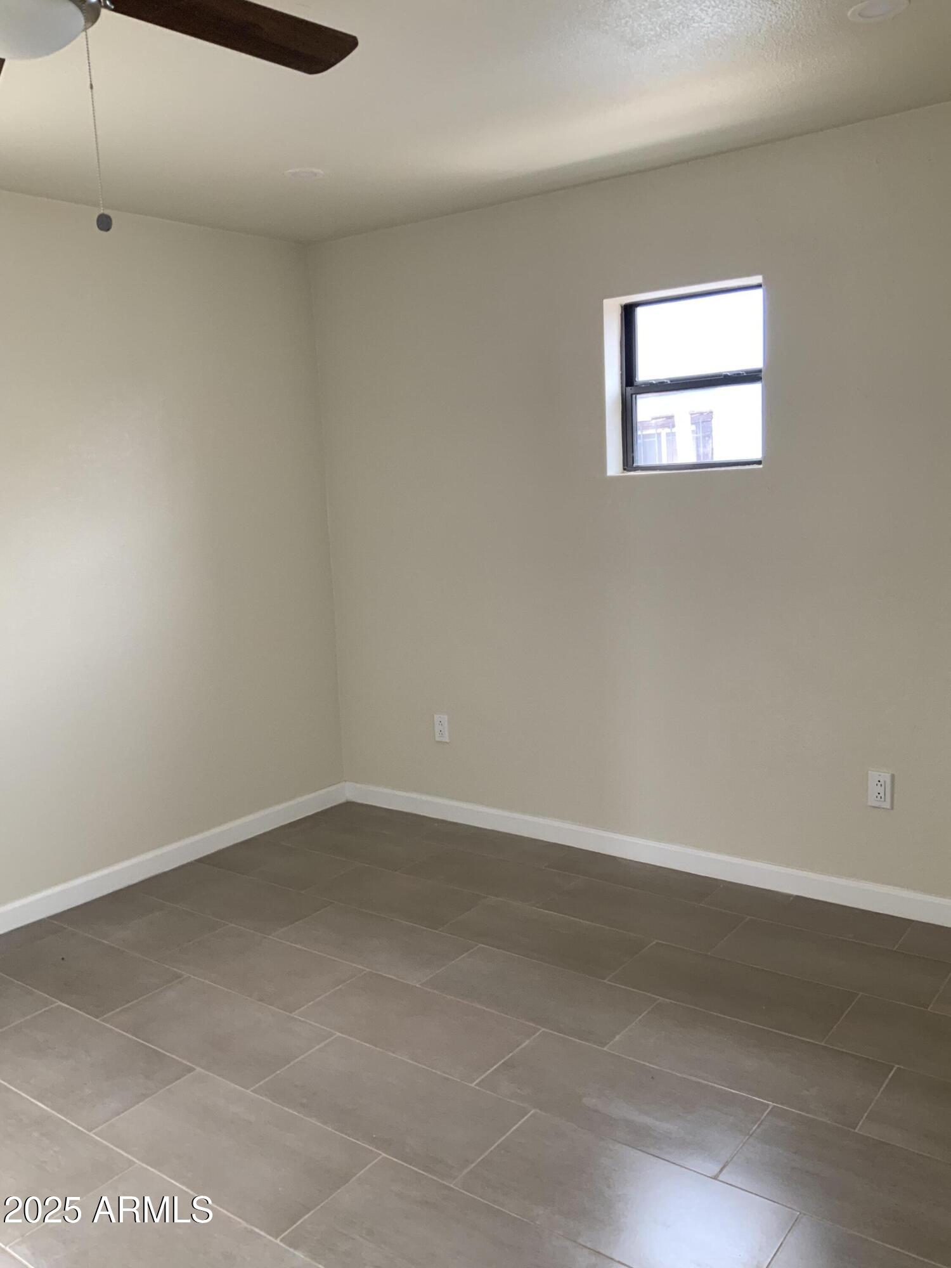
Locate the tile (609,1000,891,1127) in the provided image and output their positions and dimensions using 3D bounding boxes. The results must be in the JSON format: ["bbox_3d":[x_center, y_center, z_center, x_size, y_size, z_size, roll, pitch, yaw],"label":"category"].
[{"bbox_3d":[0.664,1.038,2.591,0.611,0.010,0.306,4,11,37],"label":"tile"}]

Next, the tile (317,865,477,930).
[{"bbox_3d":[-0.277,0.907,3.667,0.610,0.010,0.304,4,11,36],"label":"tile"}]

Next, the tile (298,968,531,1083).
[{"bbox_3d":[-0.159,1.037,2.825,0.610,0.010,0.304,4,11,36],"label":"tile"}]

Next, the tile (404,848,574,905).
[{"bbox_3d":[0.048,0.872,3.812,0.611,0.010,0.306,4,11,37],"label":"tile"}]

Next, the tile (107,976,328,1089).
[{"bbox_3d":[-0.693,1.055,2.840,0.611,0.010,0.306,4,11,37],"label":"tile"}]

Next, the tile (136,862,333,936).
[{"bbox_3d":[-0.811,0.927,3.685,0.610,0.010,0.304,4,11,36],"label":"tile"}]

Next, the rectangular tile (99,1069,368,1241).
[{"bbox_3d":[-0.532,1.129,2.345,0.610,0.010,0.304,4,11,36],"label":"rectangular tile"}]

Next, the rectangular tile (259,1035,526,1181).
[{"bbox_3d":[-0.202,1.092,2.474,0.611,0.010,0.306,4,11,37],"label":"rectangular tile"}]

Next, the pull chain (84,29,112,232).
[{"bbox_3d":[-0.554,-0.733,1.551,0.022,0.276,0.022,4,11,37],"label":"pull chain"}]

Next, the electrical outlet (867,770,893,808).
[{"bbox_3d":[1.269,0.490,3.329,0.070,0.114,0.008,4,11,37],"label":"electrical outlet"}]

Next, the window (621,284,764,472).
[{"bbox_3d":[0.762,-0.851,3.618,0.554,0.580,0.070,4,11,36],"label":"window"}]

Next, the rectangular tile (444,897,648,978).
[{"bbox_3d":[0.217,0.944,3.305,0.611,0.010,0.306,4,11,37],"label":"rectangular tile"}]

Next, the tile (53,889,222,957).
[{"bbox_3d":[-1.128,0.963,3.545,0.576,0.010,0.306,4,11,37],"label":"tile"}]

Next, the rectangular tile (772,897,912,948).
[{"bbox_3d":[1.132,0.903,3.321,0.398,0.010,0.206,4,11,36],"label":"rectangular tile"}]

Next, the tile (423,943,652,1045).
[{"bbox_3d":[0.173,1.001,2.957,0.611,0.010,0.306,4,11,37],"label":"tile"}]

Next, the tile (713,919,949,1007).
[{"bbox_3d":[1.030,0.945,3.081,0.611,0.010,0.306,4,11,37],"label":"tile"}]

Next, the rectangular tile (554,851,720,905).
[{"bbox_3d":[0.569,0.857,3.764,0.611,0.010,0.238,4,11,37],"label":"rectangular tile"}]

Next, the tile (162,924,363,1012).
[{"bbox_3d":[-0.651,1.000,3.188,0.610,0.010,0.304,4,11,36],"label":"tile"}]

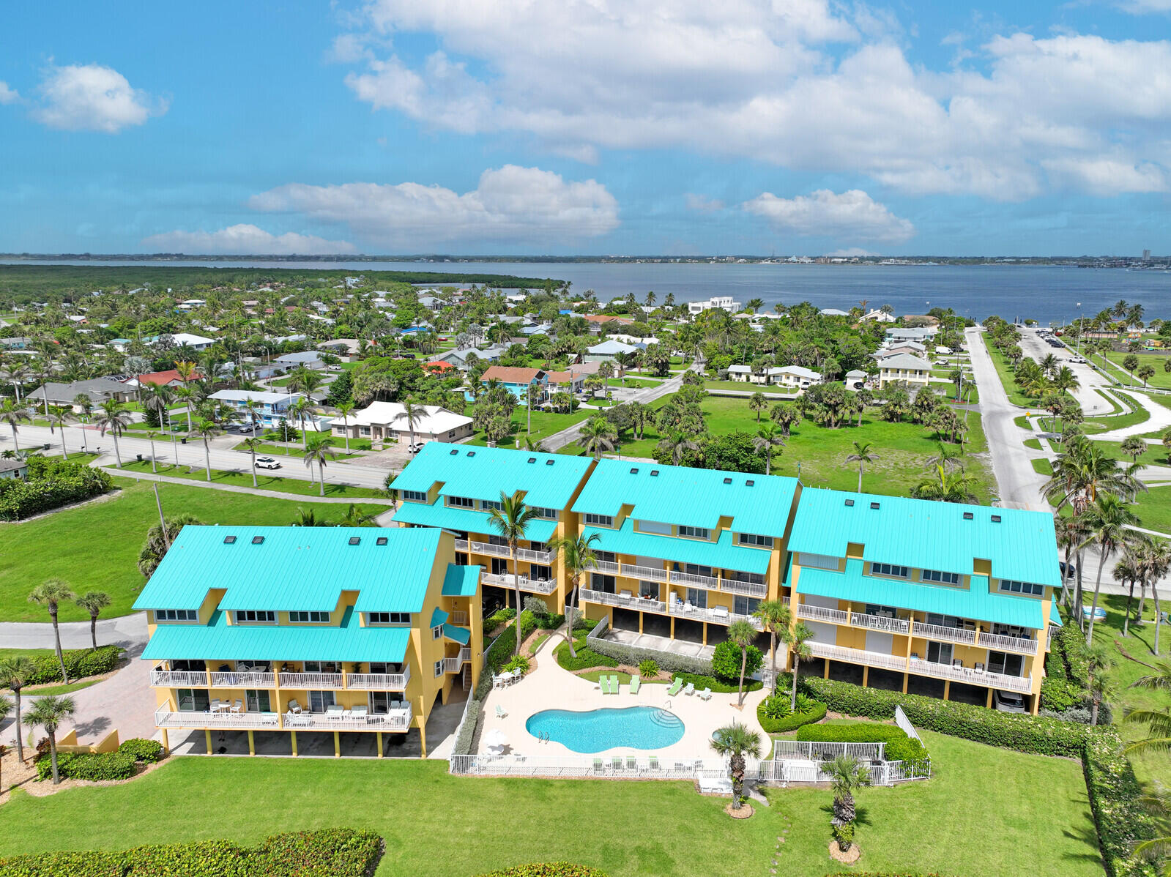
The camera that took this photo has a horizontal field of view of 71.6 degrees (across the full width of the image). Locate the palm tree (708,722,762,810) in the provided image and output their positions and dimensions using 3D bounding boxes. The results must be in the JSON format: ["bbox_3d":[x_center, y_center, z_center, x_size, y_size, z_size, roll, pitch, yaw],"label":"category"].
[{"bbox_3d":[8.761,19.369,47.740,3.103,5.342,3.103,3,13,12],"label":"palm tree"}]

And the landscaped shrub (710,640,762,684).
[{"bbox_3d":[12.108,18.032,65.378,4.100,3.650,3.900,0,13,0],"label":"landscaped shrub"}]

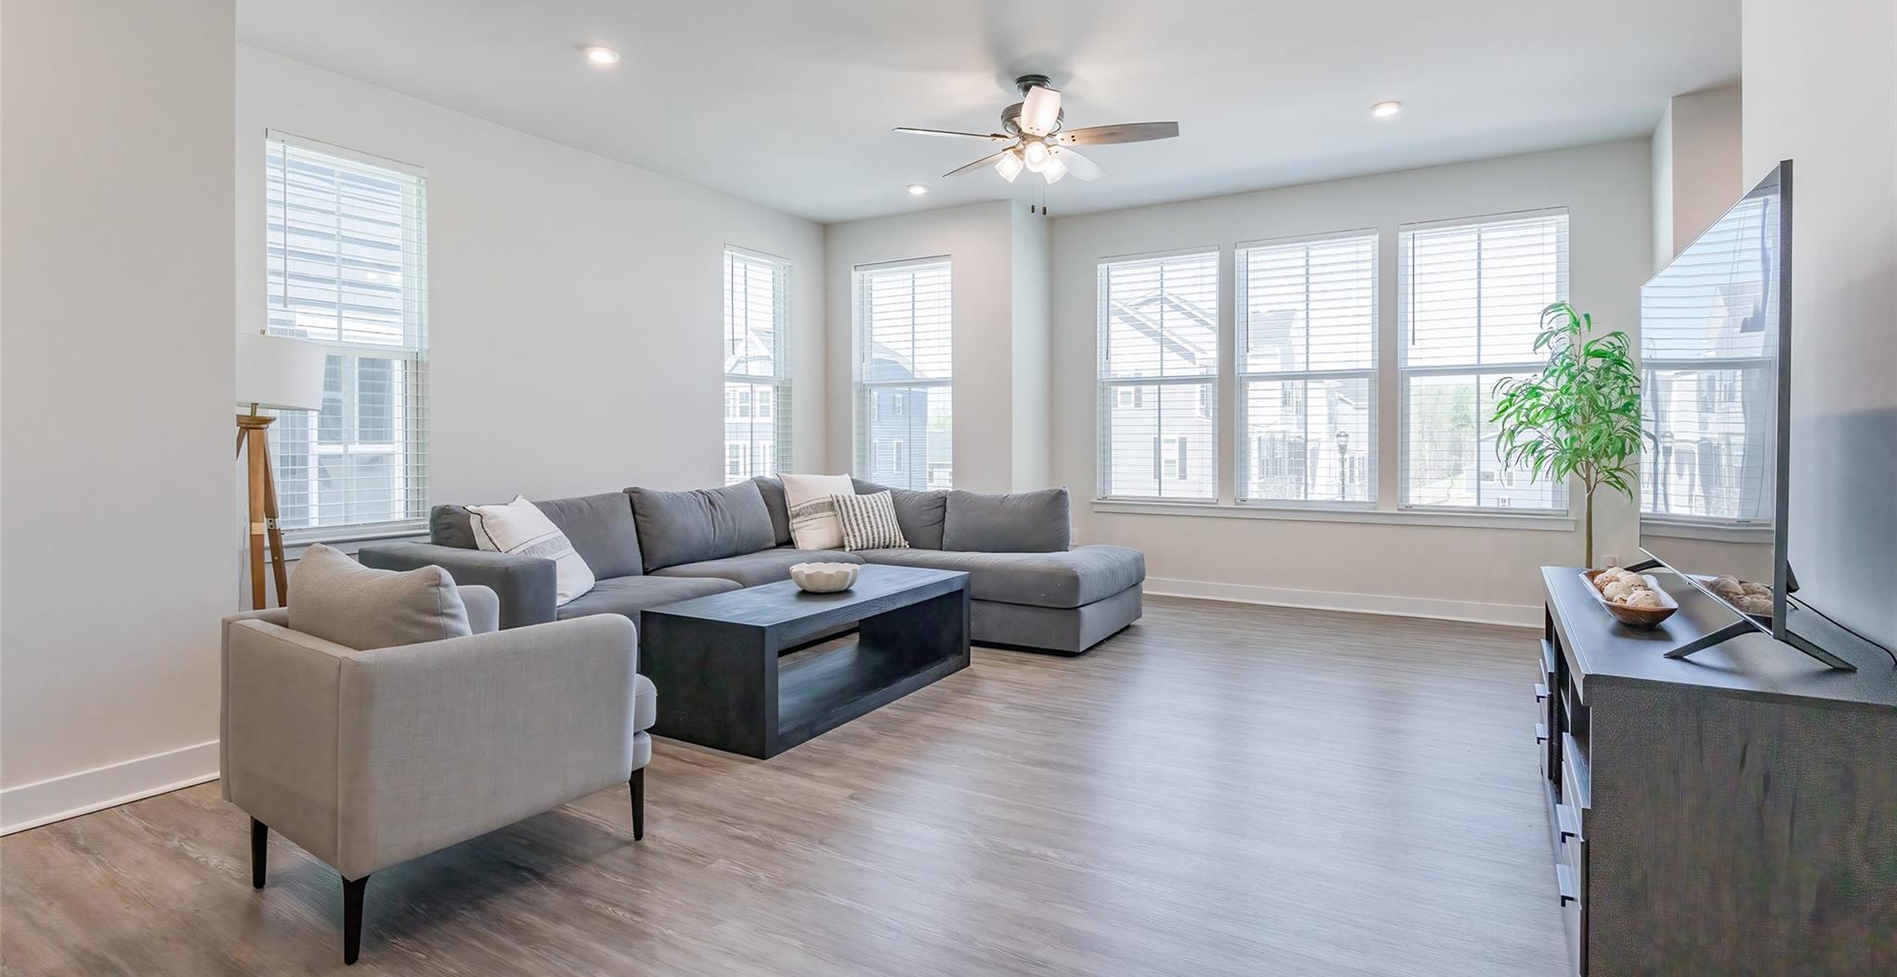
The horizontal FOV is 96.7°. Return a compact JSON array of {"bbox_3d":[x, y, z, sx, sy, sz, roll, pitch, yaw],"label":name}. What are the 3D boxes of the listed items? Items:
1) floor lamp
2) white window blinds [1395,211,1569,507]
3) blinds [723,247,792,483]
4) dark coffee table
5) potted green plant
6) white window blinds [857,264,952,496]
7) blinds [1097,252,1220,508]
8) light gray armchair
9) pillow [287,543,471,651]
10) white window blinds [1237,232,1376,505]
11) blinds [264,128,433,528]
[{"bbox_3d":[-2.620,0.161,3.200,0.510,1.510,0.510,2,3,33],"label":"floor lamp"},{"bbox_3d":[3.157,-0.736,5.000,0.850,1.740,0.060,1,3,29],"label":"white window blinds"},{"bbox_3d":[-1.318,-0.797,5.900,0.060,1.710,0.630,2,3,33],"label":"blinds"},{"bbox_3d":[-0.521,0.661,3.614,0.580,0.452,1.380,1,3,30],"label":"dark coffee table"},{"bbox_3d":[3.020,-0.022,4.080,0.740,1.750,0.720,1,3,29],"label":"potted green plant"},{"bbox_3d":[-0.340,-0.806,6.200,0.820,1.740,0.060,1,3,27],"label":"white window blinds"},{"bbox_3d":[1.467,-0.787,5.935,0.850,1.750,0.060,1,3,29],"label":"blinds"},{"bbox_3d":[-1.285,0.631,2.205,0.730,0.690,0.750,2,3,37],"label":"light gray armchair"},{"bbox_3d":[-1.375,0.356,2.060,0.520,0.430,0.190,2,13,36],"label":"pillow"},{"bbox_3d":[2.313,-0.760,5.467,0.850,1.750,0.060,1,3,29],"label":"white window blinds"},{"bbox_3d":[-2.700,-0.676,3.820,0.060,1.710,0.640,2,3,33],"label":"blinds"}]

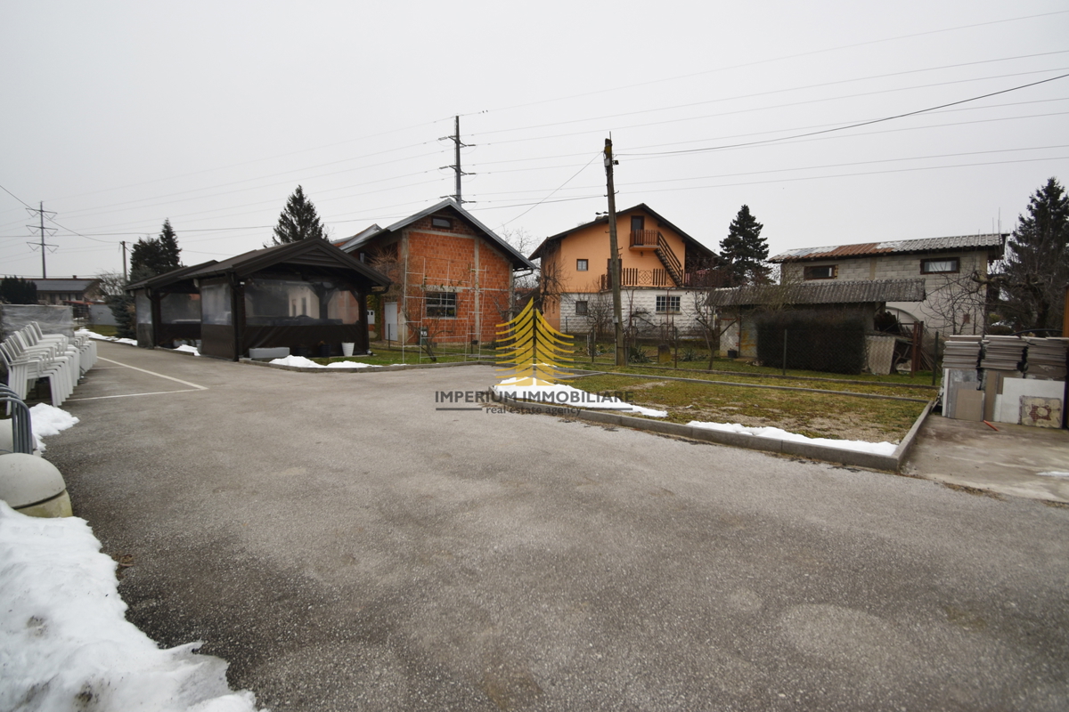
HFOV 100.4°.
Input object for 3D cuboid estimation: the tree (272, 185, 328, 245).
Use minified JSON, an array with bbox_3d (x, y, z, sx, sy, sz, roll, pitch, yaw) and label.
[{"bbox_3d":[-22.116,-9.104,42.546,6.000,13.922,6.000,-2,5,-27],"label":"tree"}]

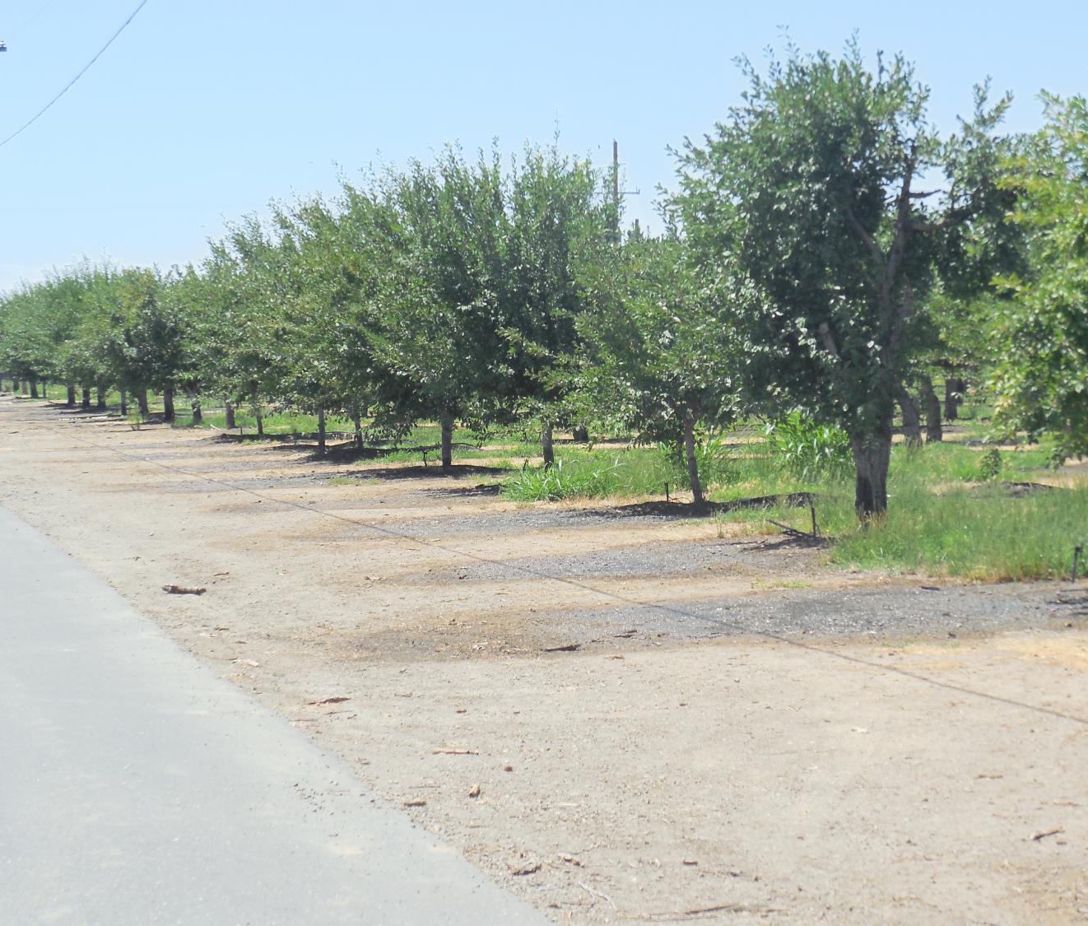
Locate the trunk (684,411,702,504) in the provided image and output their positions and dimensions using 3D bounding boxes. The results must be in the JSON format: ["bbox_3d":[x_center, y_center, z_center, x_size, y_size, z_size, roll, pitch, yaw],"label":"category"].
[{"bbox_3d":[1.535,-0.040,34.524,0.169,0.964,0.155,-1,2,-12],"label":"trunk"}]

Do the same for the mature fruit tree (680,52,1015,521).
[{"bbox_3d":[2.577,-1.530,28.665,2.936,4.123,2.845,-1,2,0],"label":"mature fruit tree"}]

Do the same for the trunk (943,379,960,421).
[{"bbox_3d":[8.324,-1.290,68.481,0.315,0.906,0.290,-1,2,0],"label":"trunk"}]

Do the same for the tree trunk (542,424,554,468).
[{"bbox_3d":[0.053,-0.171,41.013,0.153,0.614,0.141,-1,2,0],"label":"tree trunk"}]

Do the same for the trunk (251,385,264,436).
[{"bbox_3d":[-5.598,-1.008,65.520,0.226,1.018,0.208,-1,2,-12],"label":"trunk"}]

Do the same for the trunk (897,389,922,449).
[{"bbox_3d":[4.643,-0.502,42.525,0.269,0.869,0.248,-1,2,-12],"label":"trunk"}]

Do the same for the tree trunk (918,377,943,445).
[{"bbox_3d":[6.360,-0.856,55.125,0.349,1.063,0.321,-1,2,-12],"label":"tree trunk"}]

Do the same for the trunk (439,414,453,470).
[{"bbox_3d":[-1.362,-0.310,46.872,0.189,0.796,0.174,-1,2,-12],"label":"trunk"}]

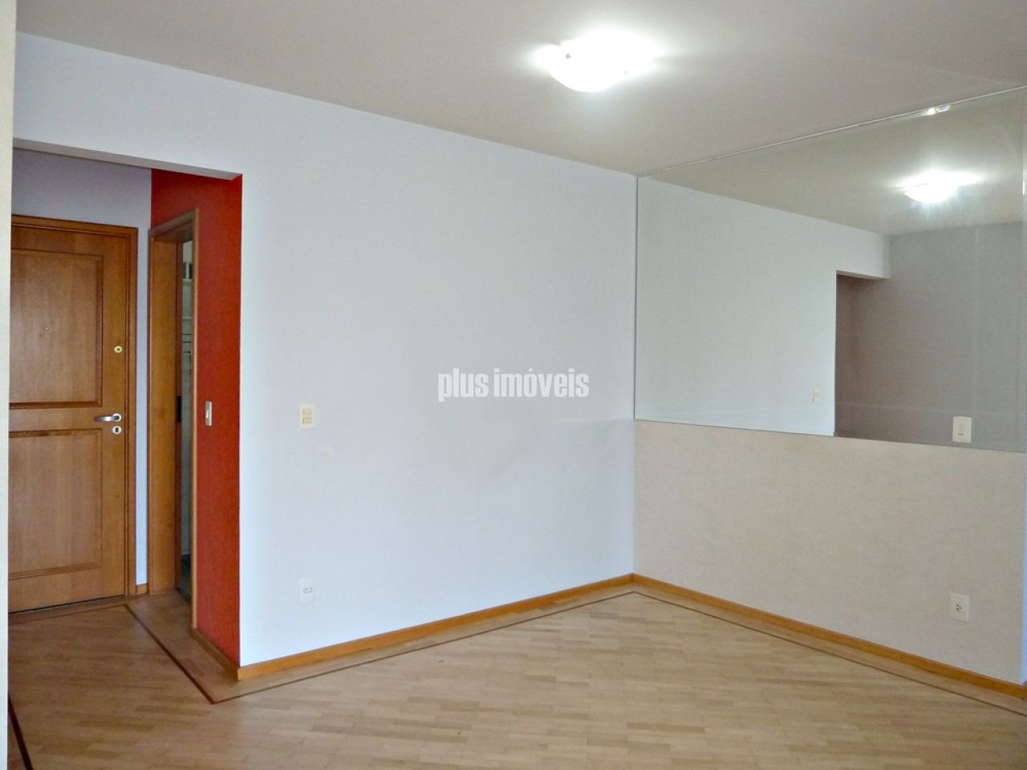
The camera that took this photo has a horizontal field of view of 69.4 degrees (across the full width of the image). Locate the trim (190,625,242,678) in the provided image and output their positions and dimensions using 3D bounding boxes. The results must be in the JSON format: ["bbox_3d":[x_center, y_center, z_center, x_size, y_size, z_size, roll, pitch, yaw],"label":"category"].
[{"bbox_3d":[-1.400,1.252,3.467,0.016,0.064,0.672,0,2,-39],"label":"trim"}]

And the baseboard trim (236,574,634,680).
[{"bbox_3d":[-0.198,1.258,4.008,2.529,0.064,0.016,0,2,-39],"label":"baseboard trim"}]

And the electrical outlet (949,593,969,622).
[{"bbox_3d":[1.995,0.996,3.321,0.010,0.112,0.074,0,2,-39],"label":"electrical outlet"}]

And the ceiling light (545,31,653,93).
[{"bbox_3d":[0.304,-1.192,2.886,0.360,0.120,0.360,0,2,-39],"label":"ceiling light"}]

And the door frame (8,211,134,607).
[{"bbox_3d":[-2.594,0.180,4.128,0.870,2.140,0.060,0,2,-39],"label":"door frame"}]

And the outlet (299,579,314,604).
[{"bbox_3d":[-0.943,0.940,3.391,0.072,0.112,0.010,0,2,-39],"label":"outlet"}]

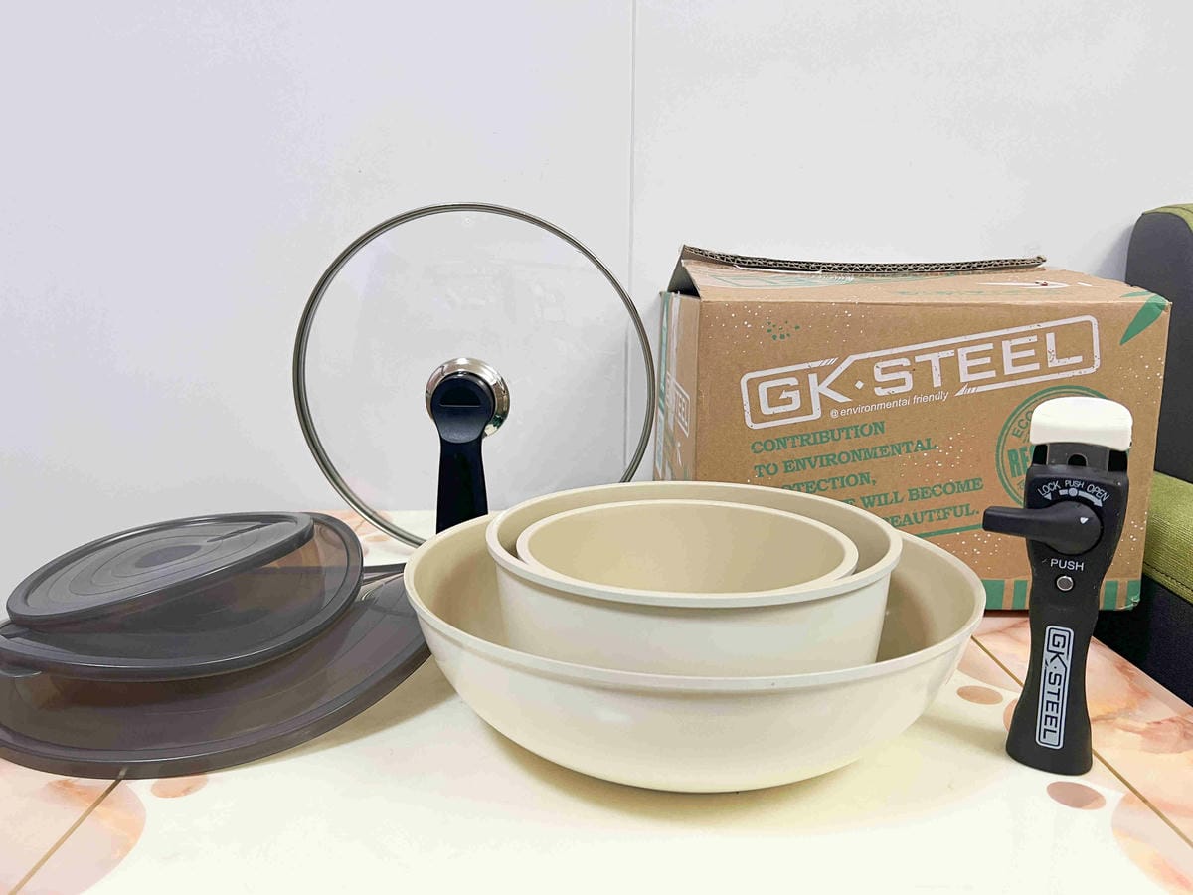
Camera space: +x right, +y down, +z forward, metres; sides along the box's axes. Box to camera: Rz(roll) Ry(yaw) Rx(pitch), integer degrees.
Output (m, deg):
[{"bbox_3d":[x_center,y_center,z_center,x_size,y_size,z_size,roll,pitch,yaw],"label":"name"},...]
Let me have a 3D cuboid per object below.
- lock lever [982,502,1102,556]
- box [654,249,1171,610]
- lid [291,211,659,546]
[{"bbox_3d":[0.192,0.034,0.388,0.046,0.023,0.016,5,12,22],"label":"lock lever"},{"bbox_3d":[0.211,-0.033,0.725,0.299,0.235,0.300,0,11,-1],"label":"box"},{"bbox_3d":[-0.091,-0.038,0.663,0.281,0.281,0.092,0,12,-1],"label":"lid"}]

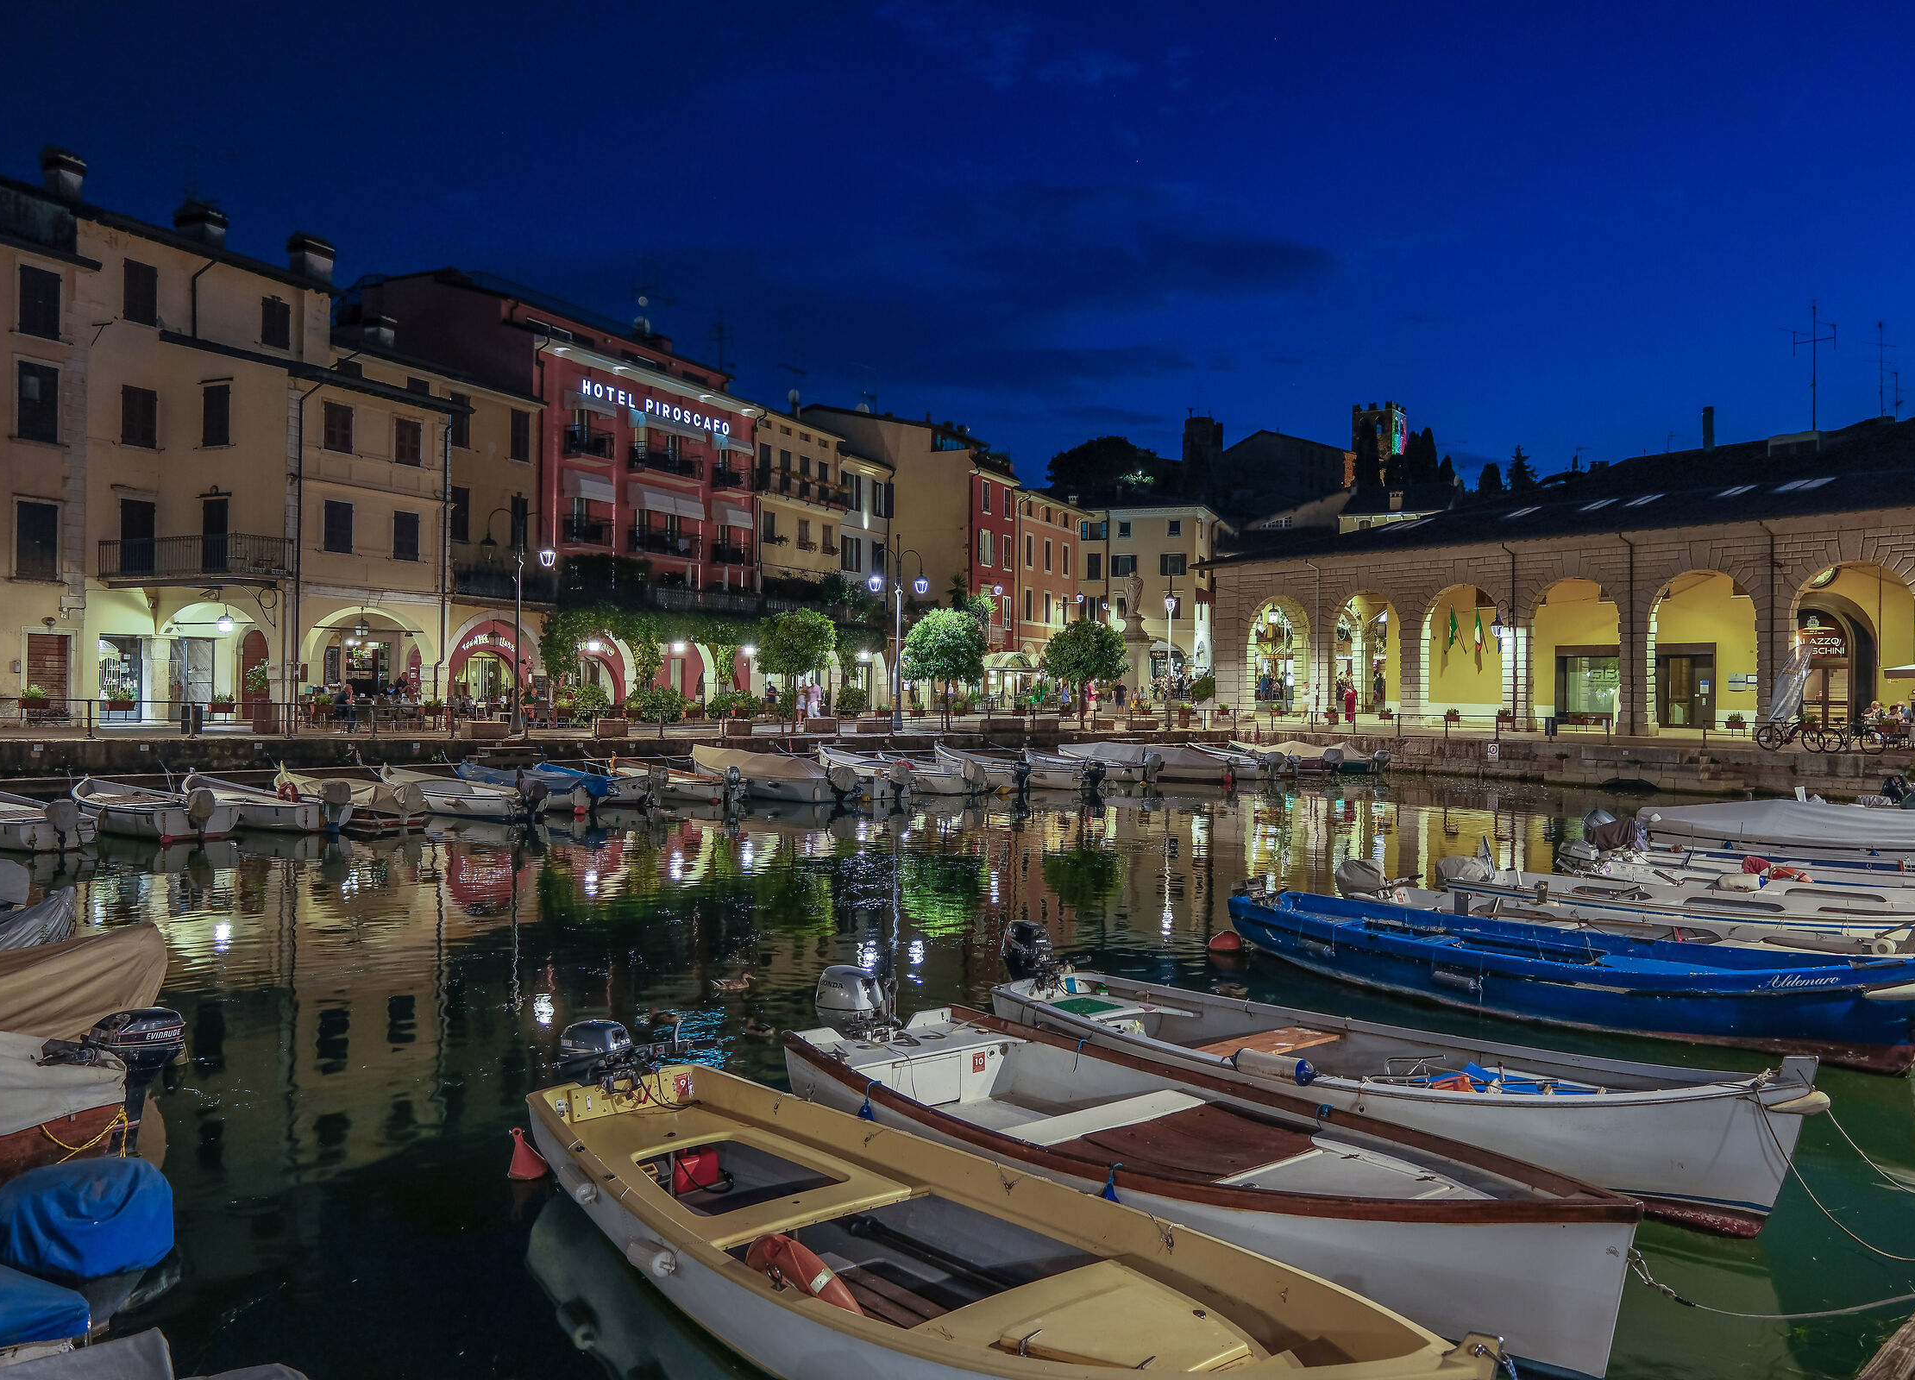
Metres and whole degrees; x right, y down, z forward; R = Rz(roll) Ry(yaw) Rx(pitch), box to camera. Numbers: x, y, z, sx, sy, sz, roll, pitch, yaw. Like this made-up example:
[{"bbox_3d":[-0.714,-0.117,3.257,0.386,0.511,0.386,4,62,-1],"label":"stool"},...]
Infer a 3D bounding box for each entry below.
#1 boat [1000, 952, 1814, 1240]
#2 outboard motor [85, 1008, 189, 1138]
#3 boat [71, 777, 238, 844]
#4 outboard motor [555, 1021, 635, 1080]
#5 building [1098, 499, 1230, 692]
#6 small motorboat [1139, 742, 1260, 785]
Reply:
[{"bbox_3d":[2.391,2.319,8.664,1.780,1.070,5.280,1,0,-43],"label":"boat"},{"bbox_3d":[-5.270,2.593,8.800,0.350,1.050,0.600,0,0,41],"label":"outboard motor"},{"bbox_3d":[-14.562,2.096,24.678,5.200,1.000,1.700,0,0,40],"label":"boat"},{"bbox_3d":[-2.310,2.620,8.780,0.520,1.000,0.340,0,0,28],"label":"outboard motor"},{"bbox_3d":[14.400,-5.853,98.000,7.400,13.600,10.000,0,0,19],"label":"building"},{"bbox_3d":[7.516,2.410,44.286,1.700,1.078,5.187,1,0,-31],"label":"small motorboat"}]

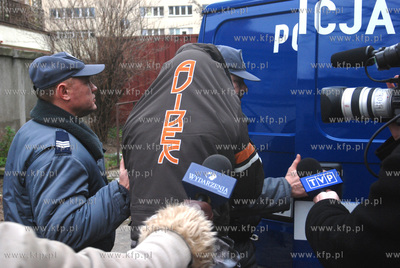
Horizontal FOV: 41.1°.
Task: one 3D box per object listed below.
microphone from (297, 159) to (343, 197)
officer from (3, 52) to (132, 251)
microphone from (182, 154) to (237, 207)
[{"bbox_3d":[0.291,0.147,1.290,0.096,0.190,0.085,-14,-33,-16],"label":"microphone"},{"bbox_3d":[-0.510,0.585,2.110,0.470,1.800,0.580,-2,4,-22],"label":"officer"},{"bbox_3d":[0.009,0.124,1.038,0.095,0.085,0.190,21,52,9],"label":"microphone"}]

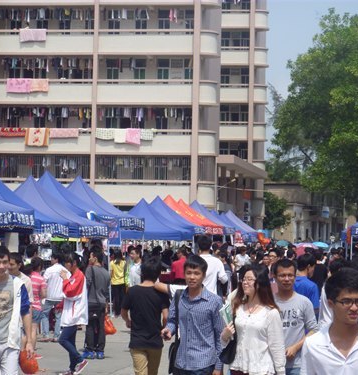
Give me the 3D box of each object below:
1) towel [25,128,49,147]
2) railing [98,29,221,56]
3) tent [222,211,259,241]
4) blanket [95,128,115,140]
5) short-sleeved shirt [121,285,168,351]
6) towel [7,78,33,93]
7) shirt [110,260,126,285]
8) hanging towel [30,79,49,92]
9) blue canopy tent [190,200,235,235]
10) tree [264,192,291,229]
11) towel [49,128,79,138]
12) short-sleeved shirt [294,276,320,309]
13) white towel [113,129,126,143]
[{"bbox_3d":[-9.587,-3.392,107.800,1.620,1.220,0.220,1,-2,9],"label":"towel"},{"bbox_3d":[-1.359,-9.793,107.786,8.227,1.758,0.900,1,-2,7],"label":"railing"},{"bbox_3d":[2.611,2.895,81.942,3.000,3.438,3.000,1,-2,9],"label":"tent"},{"bbox_3d":[-4.978,-3.602,107.683,1.340,0.793,0.200,1,-2,7],"label":"blanket"},{"bbox_3d":[-0.347,1.366,16.700,0.500,0.680,0.290,1,-2,6],"label":"short-sleeved shirt"},{"bbox_3d":[-10.937,-6.944,108.543,1.688,0.963,0.200,1,-2,7],"label":"towel"},{"bbox_3d":[-1.441,2.019,37.600,0.390,0.600,0.270,1,-2,0],"label":"shirt"},{"bbox_3d":[-9.486,-6.960,108.361,1.307,0.907,0.200,1,-2,7],"label":"hanging towel"},{"bbox_3d":[0.637,2.312,66.961,3.000,3.350,3.000,1,-2,9],"label":"blue canopy tent"},{"bbox_3d":[8.364,3.666,148.044,4.300,6.400,4.300,1,-2,9],"label":"tree"},{"bbox_3d":[-7.726,-3.640,107.500,1.920,0.680,0.220,1,-2,9],"label":"towel"},{"bbox_3d":[1.233,1.259,16.600,0.460,0.670,0.280,0,-2,38],"label":"short-sleeved shirt"},{"bbox_3d":[-3.993,-3.488,107.000,0.850,0.960,0.220,1,-2,9],"label":"white towel"}]

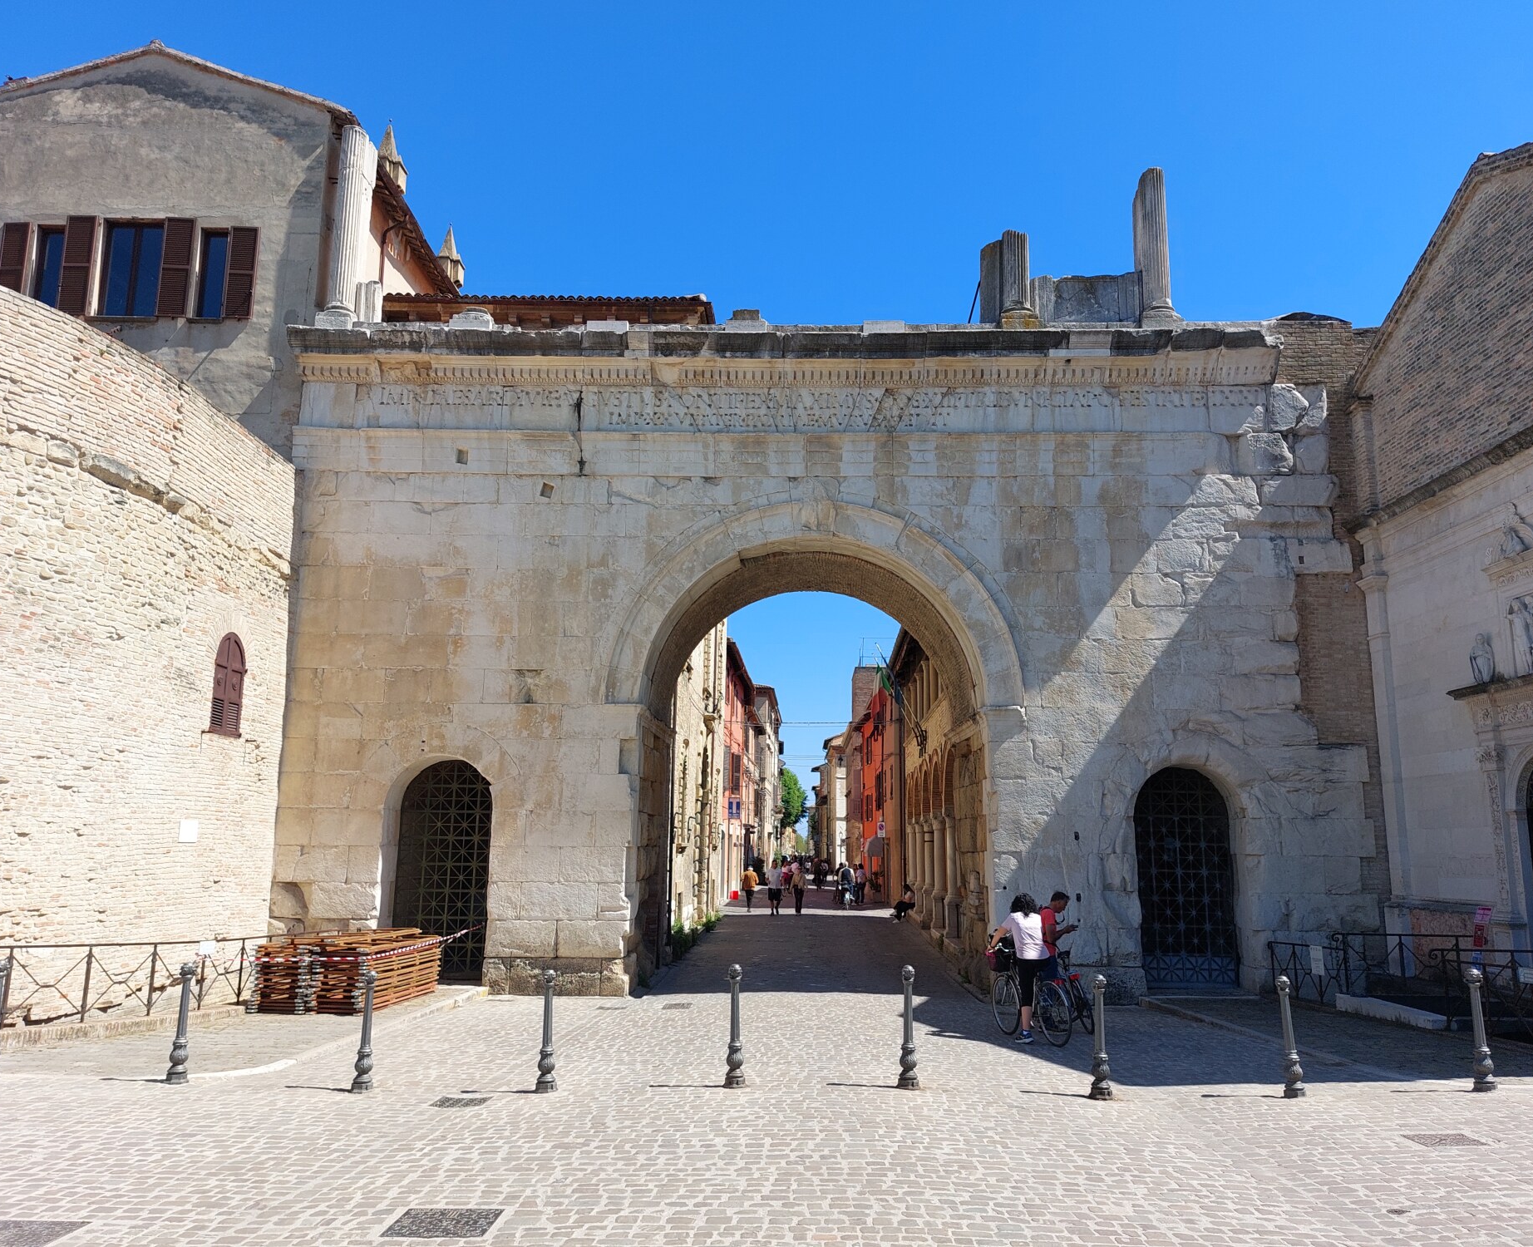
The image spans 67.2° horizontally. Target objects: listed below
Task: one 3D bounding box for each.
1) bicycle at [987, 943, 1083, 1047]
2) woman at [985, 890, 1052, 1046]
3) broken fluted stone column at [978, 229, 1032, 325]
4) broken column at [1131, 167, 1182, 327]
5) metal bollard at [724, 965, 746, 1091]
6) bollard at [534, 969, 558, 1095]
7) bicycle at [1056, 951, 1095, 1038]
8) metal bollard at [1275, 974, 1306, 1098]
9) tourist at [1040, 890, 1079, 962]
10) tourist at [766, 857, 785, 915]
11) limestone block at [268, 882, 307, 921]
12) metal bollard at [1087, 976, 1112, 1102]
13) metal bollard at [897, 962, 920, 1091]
[{"bbox_3d":[2.972,4.148,13.021,0.600,1.080,1.750,-1,-10,-17],"label":"bicycle"},{"bbox_3d":[2.857,3.856,13.035,0.540,1.610,0.700,3,-11,-14],"label":"woman"},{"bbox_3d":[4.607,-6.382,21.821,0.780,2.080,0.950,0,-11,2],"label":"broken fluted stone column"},{"bbox_3d":[5.986,-5.719,17.901,0.700,2.662,0.720,0,-11,2],"label":"broken column"},{"bbox_3d":[-0.268,3.531,10.148,0.190,1.015,0.190,0,-11,2],"label":"metal bollard"},{"bbox_3d":[-1.895,3.536,10.048,0.190,1.015,0.190,0,-11,2],"label":"bollard"},{"bbox_3d":[3.670,4.379,14.061,0.600,1.050,1.750,-7,-10,-6],"label":"bicycle"},{"bbox_3d":[4.540,3.580,10.021,0.180,1.000,0.180,1,-11,0],"label":"metal bollard"},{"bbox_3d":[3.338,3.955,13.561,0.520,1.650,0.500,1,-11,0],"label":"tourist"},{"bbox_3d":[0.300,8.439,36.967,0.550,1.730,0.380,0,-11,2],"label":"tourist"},{"bbox_3d":[-8.182,4.795,19.916,0.720,0.600,0.550,0,-11,2],"label":"limestone block"},{"bbox_3d":[2.878,3.579,9.998,0.190,1.015,0.190,0,-11,2],"label":"metal bollard"},{"bbox_3d":[1.196,3.401,9.744,0.180,1.000,0.180,1,-11,0],"label":"metal bollard"}]

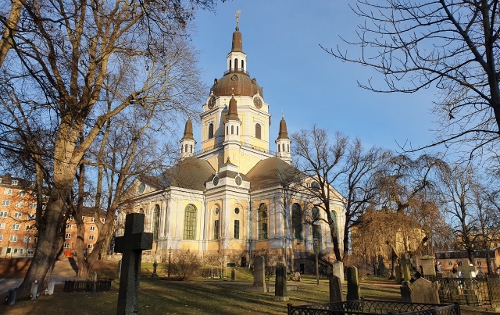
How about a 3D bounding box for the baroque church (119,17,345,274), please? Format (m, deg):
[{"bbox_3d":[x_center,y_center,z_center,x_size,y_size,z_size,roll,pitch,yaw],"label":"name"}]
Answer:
[{"bbox_3d":[-3.740,-7.687,100.982,51.000,74.500,51.000,16,-24,-41],"label":"baroque church"}]

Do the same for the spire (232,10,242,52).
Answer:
[{"bbox_3d":[-3.671,-37.011,110.246,2.900,14.200,2.900,16,-24,-41],"label":"spire"}]

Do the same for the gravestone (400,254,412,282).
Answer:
[{"bbox_3d":[10.419,7.440,24.924,0.400,1.880,0.850,12,-21,-33],"label":"gravestone"}]

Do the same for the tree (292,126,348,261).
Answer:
[{"bbox_3d":[9.147,5.093,47.687,7.000,18.900,7.000,0,-18,0],"label":"tree"}]

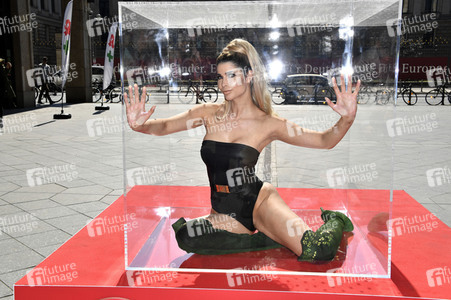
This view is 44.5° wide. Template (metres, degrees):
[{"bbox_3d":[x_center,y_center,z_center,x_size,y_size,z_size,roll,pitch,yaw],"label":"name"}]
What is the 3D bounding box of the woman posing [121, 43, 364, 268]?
[{"bbox_3d":[0.131,-0.021,2.433,0.885,0.945,0.780,2,8,13],"label":"woman posing"}]

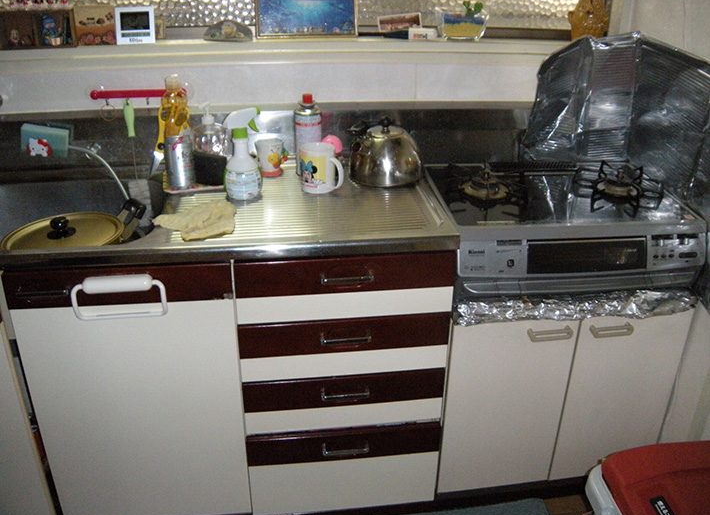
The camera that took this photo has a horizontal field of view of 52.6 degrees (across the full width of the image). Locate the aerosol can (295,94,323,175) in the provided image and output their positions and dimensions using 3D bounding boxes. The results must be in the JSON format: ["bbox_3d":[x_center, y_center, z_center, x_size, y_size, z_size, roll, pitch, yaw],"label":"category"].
[{"bbox_3d":[-0.115,-0.309,1.789,0.067,0.203,0.067,1,29,0],"label":"aerosol can"}]

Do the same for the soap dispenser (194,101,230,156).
[{"bbox_3d":[-0.355,-0.289,1.756,0.088,0.180,0.080,17,33,27],"label":"soap dispenser"}]

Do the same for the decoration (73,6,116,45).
[{"bbox_3d":[-0.649,-0.582,1.801,0.100,0.096,0.020,-3,29,-7],"label":"decoration"}]

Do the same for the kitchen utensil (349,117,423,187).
[{"bbox_3d":[0.072,-0.277,1.792,0.200,0.148,0.185,1,29,0],"label":"kitchen utensil"}]

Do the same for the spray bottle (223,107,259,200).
[{"bbox_3d":[-0.258,-0.244,1.659,0.092,0.210,0.066,-6,30,-13],"label":"spray bottle"}]

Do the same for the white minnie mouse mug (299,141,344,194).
[{"bbox_3d":[-0.076,-0.214,1.724,0.104,0.101,0.081,-3,29,-7],"label":"white minnie mouse mug"}]

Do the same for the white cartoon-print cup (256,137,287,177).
[{"bbox_3d":[-0.206,-0.249,1.803,0.077,0.081,0.070,-3,29,-7],"label":"white cartoon-print cup"}]

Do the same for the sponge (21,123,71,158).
[{"bbox_3d":[-0.746,-0.282,1.734,0.101,0.060,0.033,6,28,-12],"label":"sponge"}]

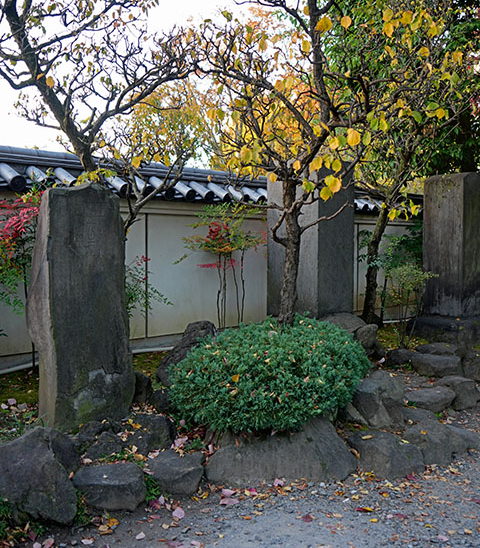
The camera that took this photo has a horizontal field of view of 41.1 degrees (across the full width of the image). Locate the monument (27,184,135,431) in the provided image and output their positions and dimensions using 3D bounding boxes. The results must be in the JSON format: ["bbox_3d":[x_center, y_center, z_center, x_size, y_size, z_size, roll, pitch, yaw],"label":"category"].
[{"bbox_3d":[-1.058,0.192,4.311,0.260,1.600,0.610,2,4,43],"label":"monument"}]

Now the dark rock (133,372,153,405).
[{"bbox_3d":[-0.757,0.857,4.870,0.200,0.230,0.200,-3,4,-45],"label":"dark rock"}]

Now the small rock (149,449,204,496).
[{"bbox_3d":[-0.382,1.200,3.877,0.333,0.200,0.320,0,1,-3],"label":"small rock"}]

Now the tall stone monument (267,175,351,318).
[{"bbox_3d":[0.852,-0.416,7.723,0.770,1.780,0.710,2,4,43],"label":"tall stone monument"}]

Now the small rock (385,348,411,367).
[{"bbox_3d":[1.707,0.861,6.850,0.310,0.180,0.260,0,3,-9],"label":"small rock"}]

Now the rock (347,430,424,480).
[{"bbox_3d":[0.916,1.097,4.000,0.450,0.240,0.350,0,3,-9],"label":"rock"}]

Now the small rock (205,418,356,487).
[{"bbox_3d":[0.259,1.114,4.129,0.964,0.360,0.500,0,1,2],"label":"small rock"}]

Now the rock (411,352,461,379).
[{"bbox_3d":[2.022,0.945,6.611,0.530,0.210,0.380,0,2,10],"label":"rock"}]

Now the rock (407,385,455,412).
[{"bbox_3d":[1.652,1.071,5.550,0.390,0.150,0.340,-1,3,-12],"label":"rock"}]

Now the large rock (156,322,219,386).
[{"bbox_3d":[-0.503,0.750,6.043,0.587,0.550,0.450,0,1,-3],"label":"large rock"}]

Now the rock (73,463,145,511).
[{"bbox_3d":[-0.745,1.206,3.659,0.404,0.200,0.300,0,1,-7],"label":"rock"}]

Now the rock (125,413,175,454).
[{"bbox_3d":[-0.603,1.070,4.292,0.330,0.200,0.330,0,1,-5],"label":"rock"}]

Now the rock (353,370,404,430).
[{"bbox_3d":[1.027,0.947,4.773,0.401,0.300,0.480,0,1,7],"label":"rock"}]

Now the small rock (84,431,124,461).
[{"bbox_3d":[-0.887,1.122,4.187,0.244,0.140,0.240,0,1,-7],"label":"small rock"}]

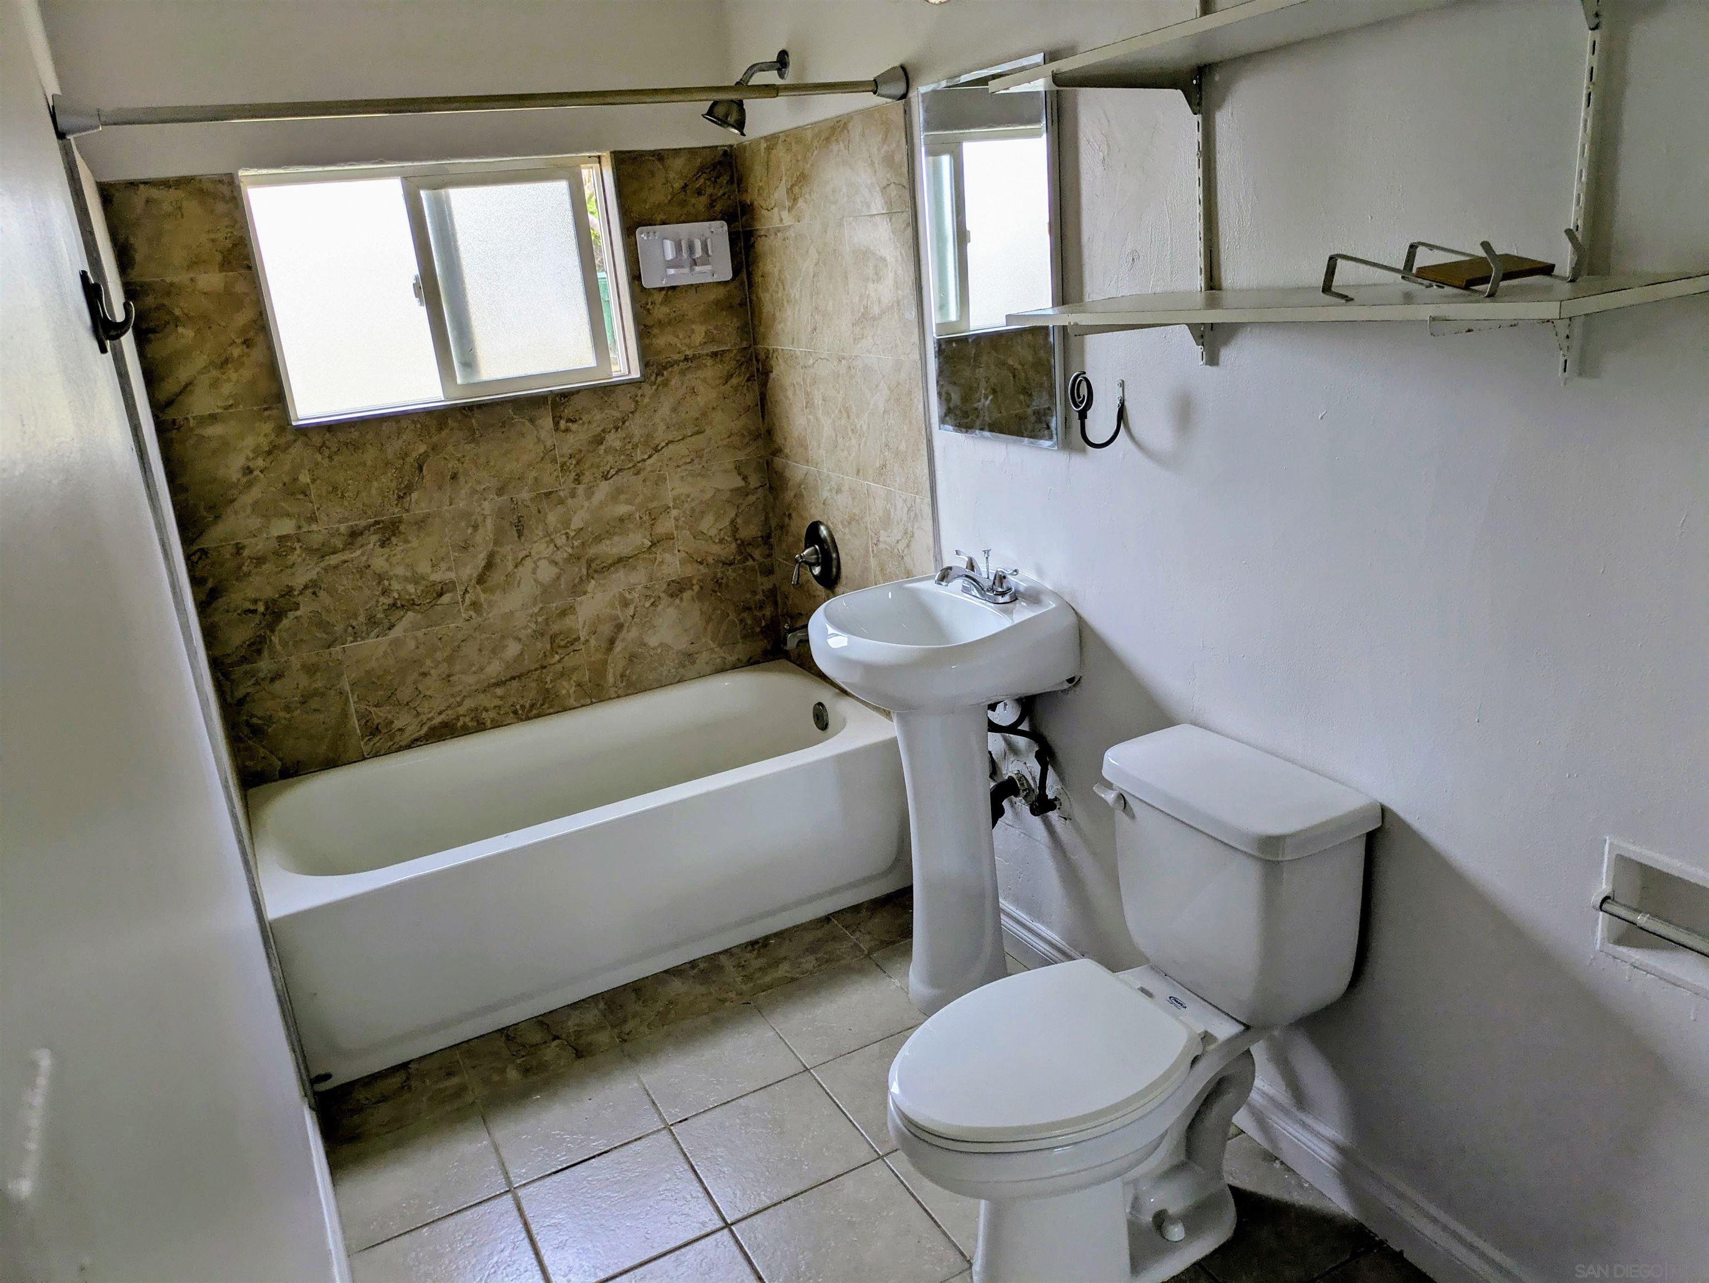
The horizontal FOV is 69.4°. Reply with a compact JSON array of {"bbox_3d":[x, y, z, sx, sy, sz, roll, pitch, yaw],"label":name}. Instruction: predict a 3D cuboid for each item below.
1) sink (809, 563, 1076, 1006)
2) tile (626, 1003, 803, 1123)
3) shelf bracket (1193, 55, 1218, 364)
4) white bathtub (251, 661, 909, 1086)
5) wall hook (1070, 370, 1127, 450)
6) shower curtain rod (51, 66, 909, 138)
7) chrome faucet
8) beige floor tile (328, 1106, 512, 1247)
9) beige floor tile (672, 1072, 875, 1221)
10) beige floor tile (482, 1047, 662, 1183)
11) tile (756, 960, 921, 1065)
[{"bbox_3d":[0.182,0.349,2.583,0.440,0.910,0.451,-14,20,-25],"label":"sink"},{"bbox_3d":[-0.292,0.876,2.584,0.297,0.010,0.294,-14,20,-25],"label":"tile"},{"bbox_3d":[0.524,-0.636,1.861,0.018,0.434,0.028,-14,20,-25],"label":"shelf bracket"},{"bbox_3d":[-0.664,0.500,3.144,1.494,0.420,0.740,-14,20,-25],"label":"white bathtub"},{"bbox_3d":[0.422,-0.396,2.113,0.088,0.140,0.066,-14,20,-25],"label":"wall hook"},{"bbox_3d":[-0.579,-0.986,2.239,1.507,0.066,0.066,-14,20,-25],"label":"shower curtain rod"},{"bbox_3d":[0.230,-0.120,2.476,0.150,0.100,0.164,-14,20,-25],"label":"chrome faucet"},{"bbox_3d":[-0.828,1.008,2.329,0.294,0.010,0.294,-14,20,-25],"label":"beige floor tile"},{"bbox_3d":[-0.153,0.947,2.329,0.297,0.010,0.296,-14,20,-25],"label":"beige floor tile"},{"bbox_3d":[-0.561,0.942,2.457,0.305,0.010,0.294,-14,20,-25],"label":"beige floor tile"},{"bbox_3d":[-0.027,0.811,2.711,0.297,0.010,0.294,-14,20,-25],"label":"tile"}]

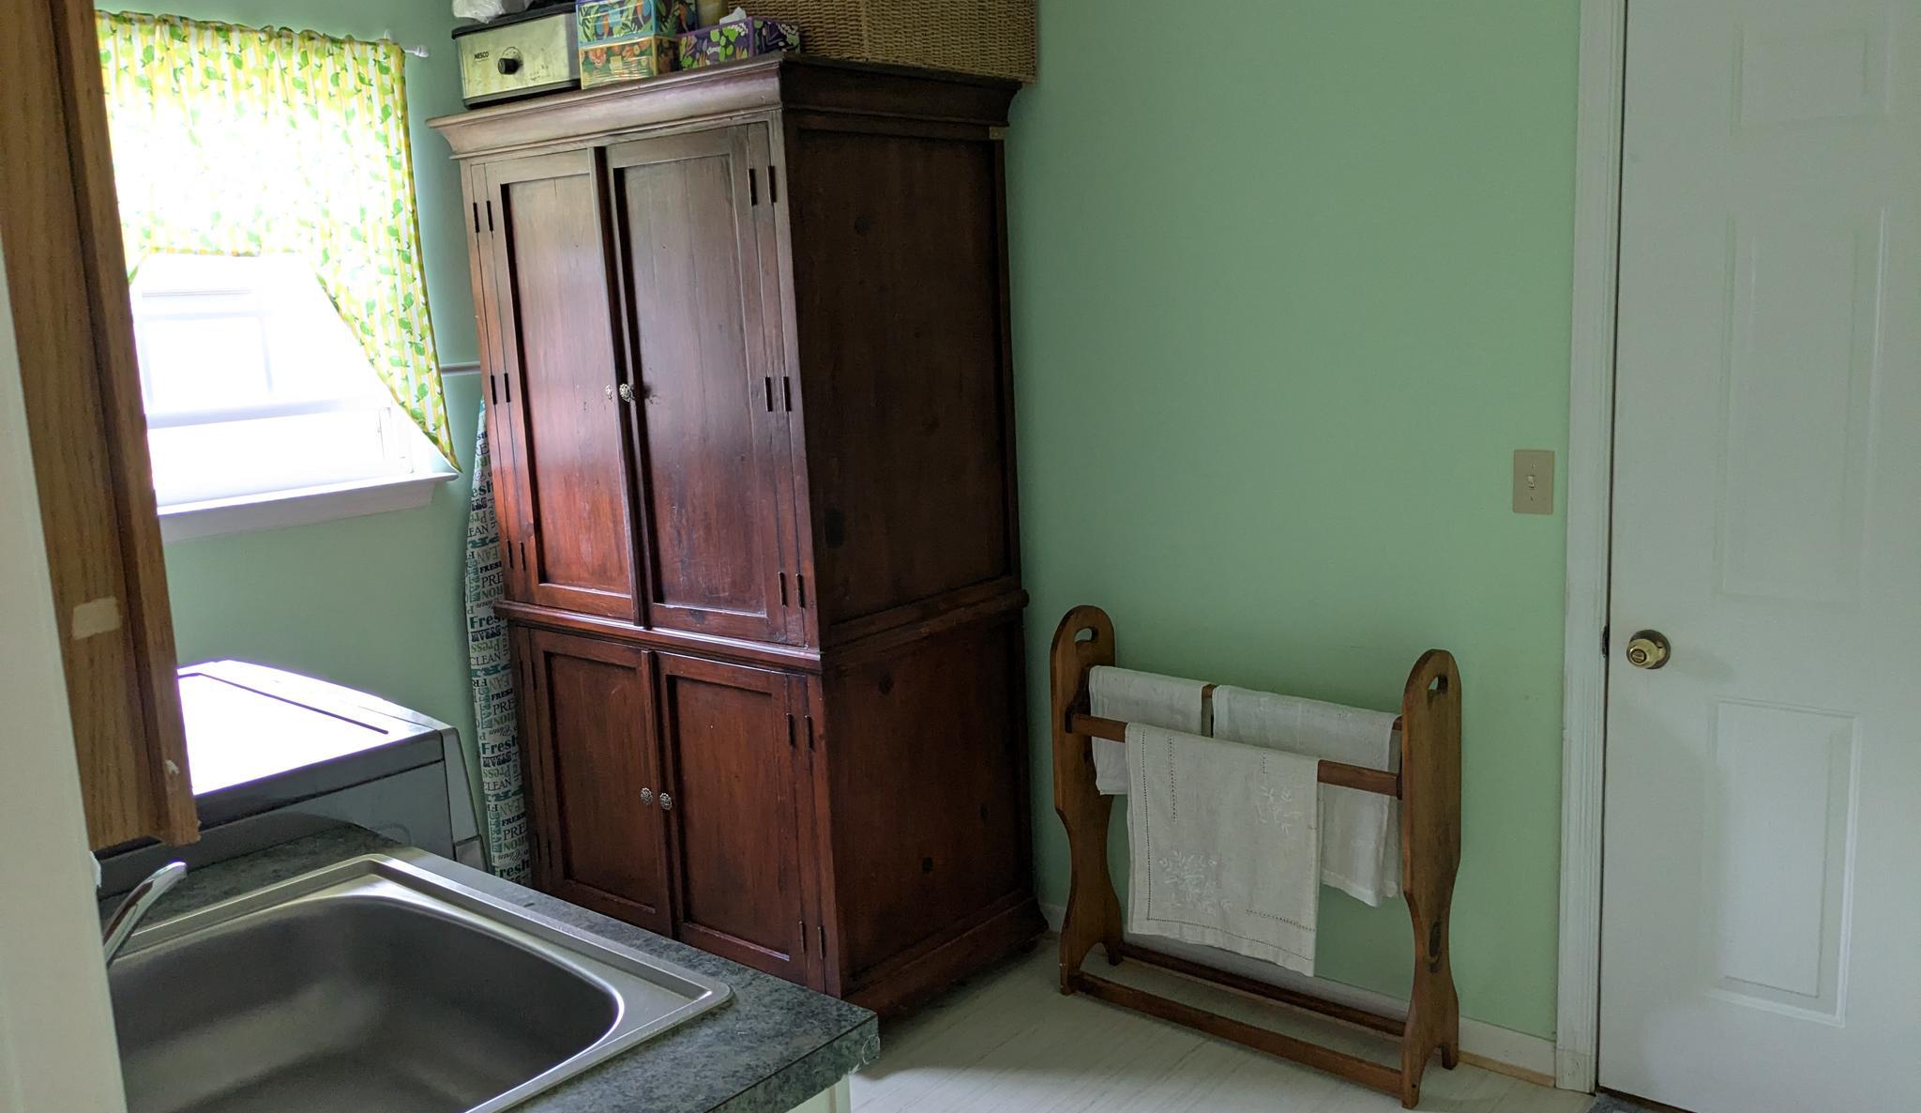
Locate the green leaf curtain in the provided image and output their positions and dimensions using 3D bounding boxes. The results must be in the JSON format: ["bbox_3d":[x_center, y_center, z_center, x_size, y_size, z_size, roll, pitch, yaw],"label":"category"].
[{"bbox_3d":[-1.519,-0.594,3.111,0.070,0.960,0.930,5,13,39],"label":"green leaf curtain"}]

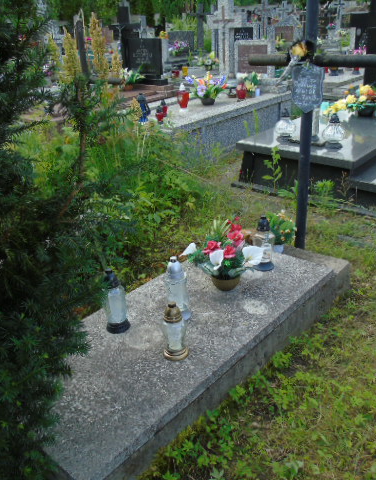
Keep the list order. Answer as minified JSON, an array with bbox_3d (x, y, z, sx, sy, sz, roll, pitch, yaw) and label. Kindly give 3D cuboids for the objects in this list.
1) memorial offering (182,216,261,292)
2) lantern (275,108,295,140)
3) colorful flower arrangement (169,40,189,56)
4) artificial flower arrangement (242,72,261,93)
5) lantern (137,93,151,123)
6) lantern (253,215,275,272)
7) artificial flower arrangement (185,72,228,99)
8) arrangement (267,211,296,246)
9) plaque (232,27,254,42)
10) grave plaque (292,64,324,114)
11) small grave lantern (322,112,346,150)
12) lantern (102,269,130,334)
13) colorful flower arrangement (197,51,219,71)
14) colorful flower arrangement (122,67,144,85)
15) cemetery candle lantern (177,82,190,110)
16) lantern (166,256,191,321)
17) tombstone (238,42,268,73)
[{"bbox_3d":[0.170,0.102,2.296,0.370,0.290,0.290,0,27,5],"label":"memorial offering"},{"bbox_3d":[0.860,-1.030,4.048,0.172,0.238,0.172,19,33,38],"label":"lantern"},{"bbox_3d":[-0.177,-3.621,8.752,0.381,0.272,0.290,16,31,33],"label":"colorful flower arrangement"},{"bbox_3d":[0.789,-1.929,5.699,0.208,0.282,0.187,20,33,37],"label":"artificial flower arrangement"},{"bbox_3d":[-0.466,-1.347,4.712,0.135,0.275,0.135,-5,27,-4],"label":"lantern"},{"bbox_3d":[0.400,0.011,2.409,0.110,0.292,0.110,-2,26,1],"label":"lantern"},{"bbox_3d":[0.195,-1.540,4.691,0.420,0.301,0.330,16,31,33],"label":"artificial flower arrangement"},{"bbox_3d":[0.511,-0.056,2.526,0.155,0.226,0.145,19,33,38],"label":"arrangement"},{"bbox_3d":[1.125,-4.024,9.178,0.520,0.380,0.090,19,34,36],"label":"plaque"},{"bbox_3d":[0.586,-0.738,2.257,0.164,0.229,0.020,20,33,37],"label":"grave plaque"},{"bbox_3d":[1.235,-0.902,3.856,0.185,0.265,0.185,6,28,16],"label":"small grave lantern"},{"bbox_3d":[-0.328,0.264,2.008,0.110,0.305,0.110,-8,27,-10],"label":"lantern"},{"bbox_3d":[0.305,-2.767,7.108,0.341,0.273,0.280,16,31,33],"label":"colorful flower arrangement"},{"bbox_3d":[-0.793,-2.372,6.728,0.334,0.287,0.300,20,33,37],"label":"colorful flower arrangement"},{"bbox_3d":[-0.051,-1.595,5.155,0.140,0.285,0.140,-3,27,0],"label":"cemetery candle lantern"},{"bbox_3d":[-0.039,0.202,1.999,0.108,0.284,0.108,-3,25,-1],"label":"lantern"},{"bbox_3d":[0.872,-2.378,6.063,0.470,0.390,0.090,19,34,36],"label":"tombstone"}]

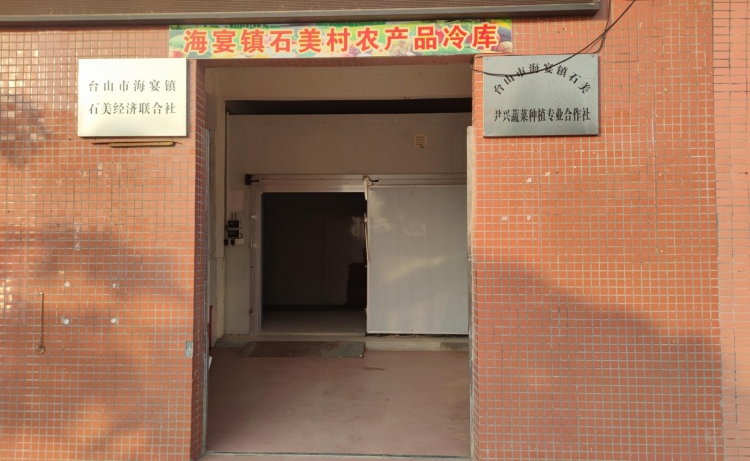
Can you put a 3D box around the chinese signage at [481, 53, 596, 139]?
[{"bbox_3d":[1.015,-0.824,3.195,0.692,0.497,0.025,0,-2,3],"label":"chinese signage"}]

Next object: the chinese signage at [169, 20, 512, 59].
[{"bbox_3d":[-0.233,-1.205,3.280,2.165,0.209,0.015,0,-2,3],"label":"chinese signage"}]

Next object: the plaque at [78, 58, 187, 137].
[{"bbox_3d":[-1.545,-0.846,3.325,0.704,0.501,0.025,0,-2,3],"label":"plaque"}]

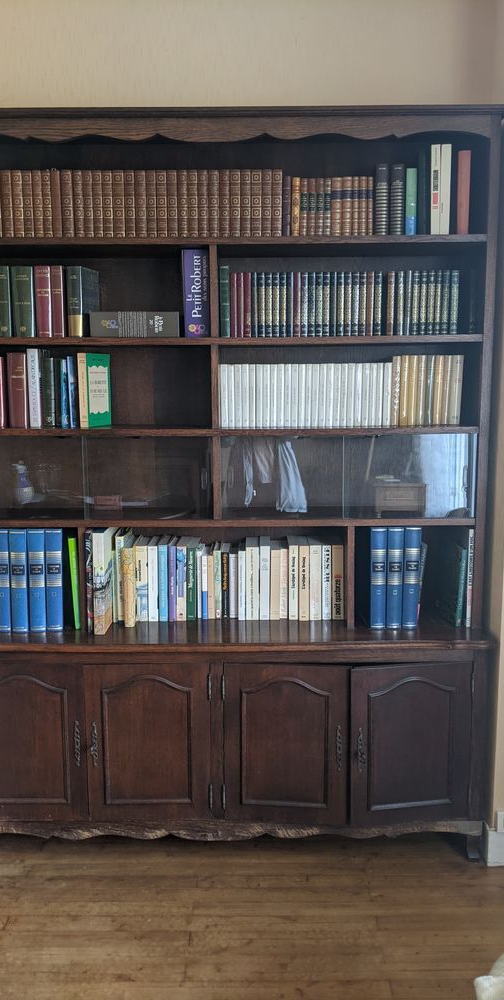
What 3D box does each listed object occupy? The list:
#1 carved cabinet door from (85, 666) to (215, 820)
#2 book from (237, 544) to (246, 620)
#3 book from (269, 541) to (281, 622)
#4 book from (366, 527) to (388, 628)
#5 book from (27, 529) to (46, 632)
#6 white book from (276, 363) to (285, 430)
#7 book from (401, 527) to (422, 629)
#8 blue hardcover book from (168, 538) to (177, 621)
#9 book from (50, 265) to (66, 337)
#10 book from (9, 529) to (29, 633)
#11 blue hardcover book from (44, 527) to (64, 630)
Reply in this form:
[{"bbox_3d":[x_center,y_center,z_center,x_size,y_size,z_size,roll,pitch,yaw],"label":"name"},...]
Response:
[{"bbox_3d":[-0.273,0.650,2.088,0.337,0.447,0.030,0,9,0],"label":"carved cabinet door"},{"bbox_3d":[-0.028,0.241,2.330,0.021,0.206,0.128,0,8,0],"label":"book"},{"bbox_3d":[0.074,0.256,2.496,0.029,0.225,0.131,0,9,0],"label":"book"},{"bbox_3d":[0.338,0.196,2.211,0.046,0.280,0.210,0,9,0],"label":"book"},{"bbox_3d":[-0.606,0.214,2.305,0.044,0.296,0.205,0,8,0],"label":"book"},{"bbox_3d":[0.082,-0.298,2.242,0.019,0.179,0.115,0,8,0],"label":"white book"},{"bbox_3d":[0.477,0.221,2.431,0.045,0.310,0.215,0,9,0],"label":"book"},{"bbox_3d":[-0.221,0.228,2.268,0.021,0.219,0.142,0,9,0],"label":"blue hardcover book"},{"bbox_3d":[-0.504,-0.524,2.087,0.031,0.180,0.125,0,9,0],"label":"book"},{"bbox_3d":[-0.628,0.205,2.208,0.043,0.286,0.205,0,9,0],"label":"book"},{"bbox_3d":[-0.589,0.224,2.435,0.050,0.311,0.215,0,9,0],"label":"blue hardcover book"}]

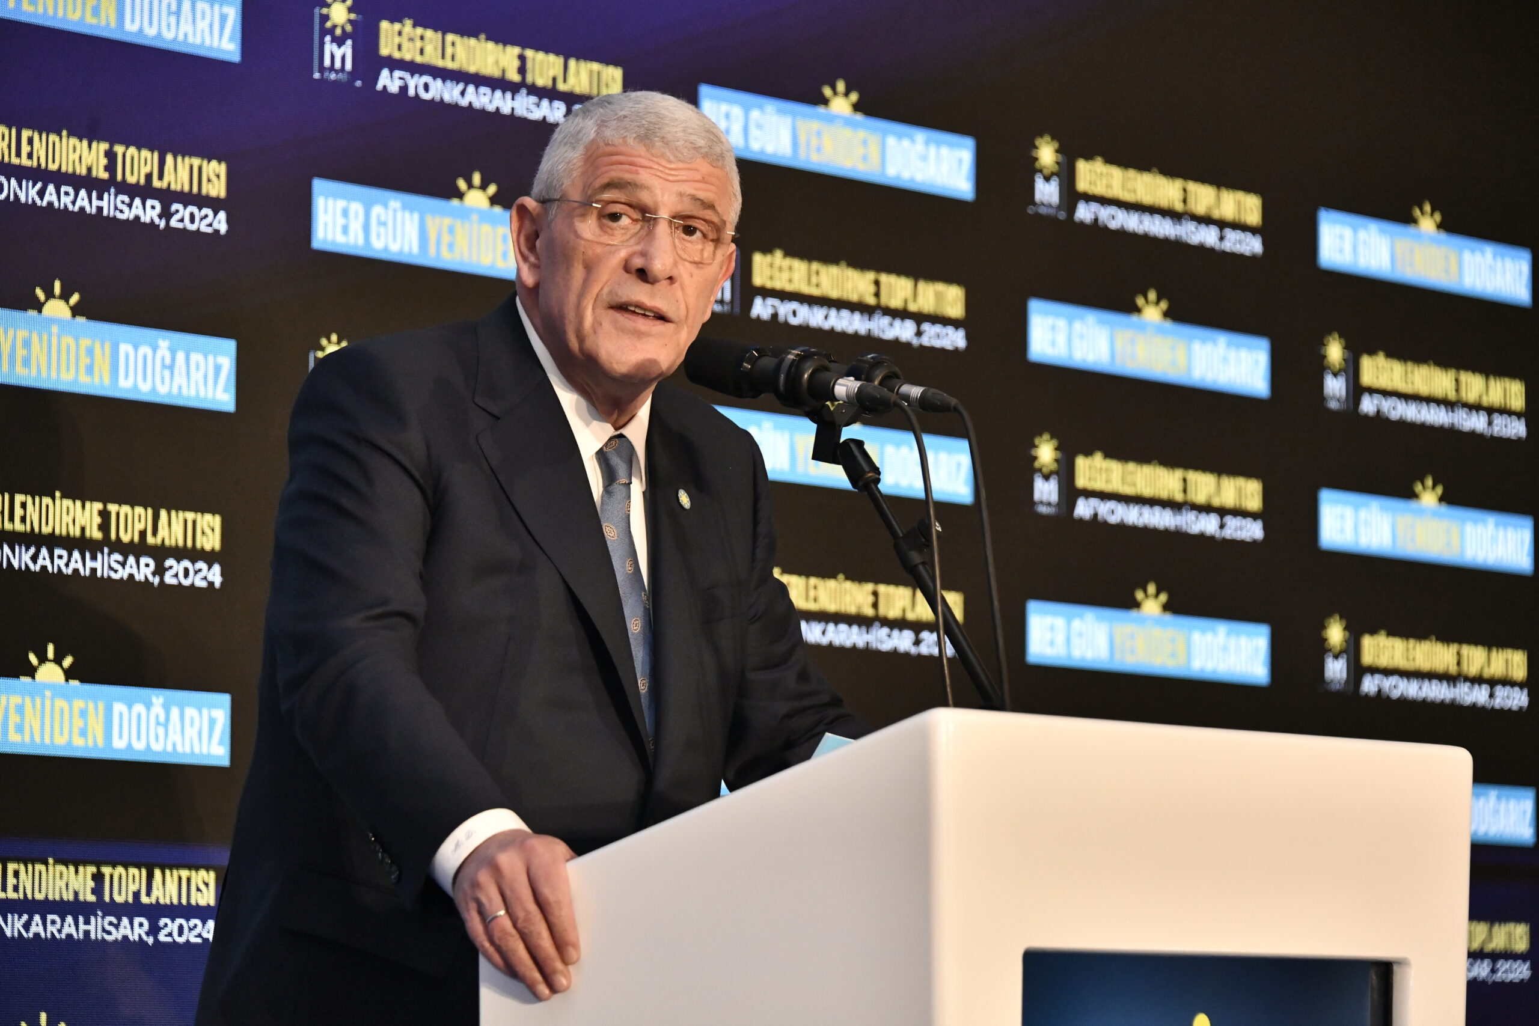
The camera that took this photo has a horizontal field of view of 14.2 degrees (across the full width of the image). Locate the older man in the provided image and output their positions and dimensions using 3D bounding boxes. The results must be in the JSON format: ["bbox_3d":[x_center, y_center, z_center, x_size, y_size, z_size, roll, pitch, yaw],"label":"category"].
[{"bbox_3d":[-0.190,0.525,5.030,0.580,1.720,0.520,6,-9,-44],"label":"older man"}]

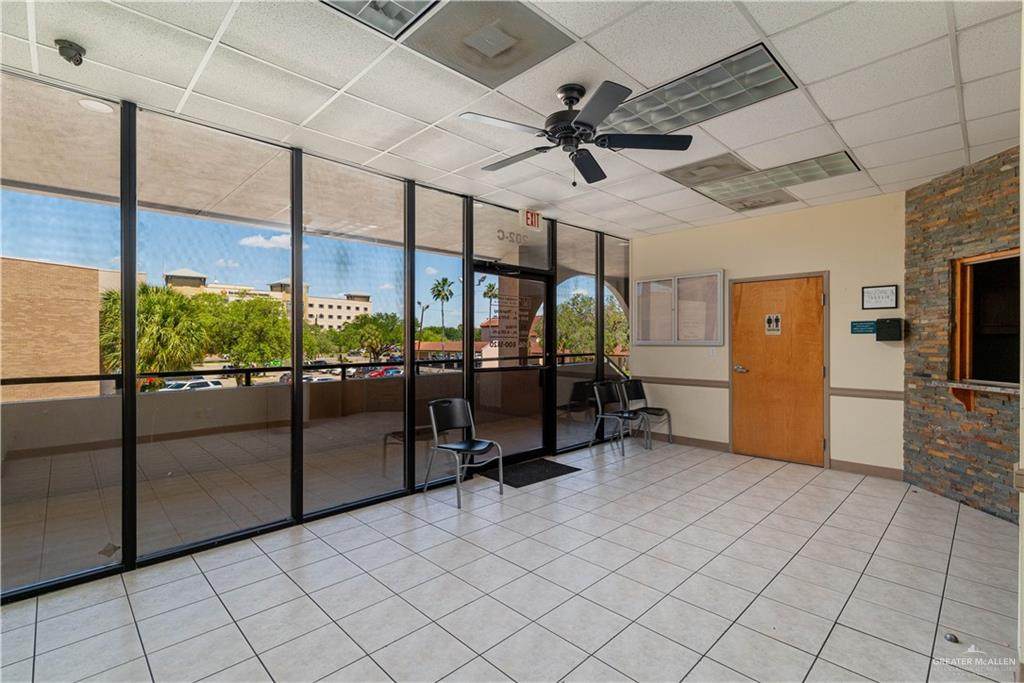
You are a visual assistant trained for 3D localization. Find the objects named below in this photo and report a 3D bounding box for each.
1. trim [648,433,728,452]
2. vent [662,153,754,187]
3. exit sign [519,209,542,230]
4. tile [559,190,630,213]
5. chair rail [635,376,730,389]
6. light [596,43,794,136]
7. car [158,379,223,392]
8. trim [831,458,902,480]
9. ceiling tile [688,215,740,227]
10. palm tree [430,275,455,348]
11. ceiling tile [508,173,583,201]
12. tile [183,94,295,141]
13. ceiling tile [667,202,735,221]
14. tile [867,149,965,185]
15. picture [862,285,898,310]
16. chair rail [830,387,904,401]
[{"bbox_3d":[2.176,1.279,5.816,1.150,0.102,0.015,0,0,45],"label":"trim"},{"bbox_3d":[1.669,-1.453,3.856,0.617,0.025,0.610,-1,1,-44],"label":"vent"},{"bbox_3d":[0.220,-1.350,5.066,0.310,0.195,0.055,-1,1,-44],"label":"exit sign"},{"bbox_3d":[0.825,-1.460,4.736,0.617,0.025,0.610,-1,1,-44],"label":"tile"},{"bbox_3d":[2.121,0.527,5.918,0.020,0.085,1.310,0,1,-44],"label":"chair rail"},{"bbox_3d":[0.981,-1.439,2.745,0.590,0.070,1.190,0,1,-44],"label":"light"},{"bbox_3d":[-27.178,4.111,38.008,1.950,1.760,4.900,0,1,27],"label":"car"},{"bbox_3d":[3.517,1.276,4.525,0.015,0.101,0.573,0,0,-44],"label":"trim"},{"bbox_3d":[2.426,-1.444,5.409,0.270,0.020,0.600,0,1,-44],"label":"ceiling tile"},{"bbox_3d":[-10.384,-2.416,68.000,3.300,14.443,3.300,0,0,0],"label":"palm tree"},{"bbox_3d":[0.366,-1.443,4.282,0.605,0.020,0.605,0,0,-44],"label":"ceiling tile"},{"bbox_3d":[-1.742,-1.443,2.949,0.606,0.020,0.335,0,0,-44],"label":"tile"},{"bbox_3d":[2.138,-1.465,5.151,0.617,0.025,0.610,-1,1,-44],"label":"ceiling tile"},{"bbox_3d":[3.404,-1.454,3.832,0.617,0.025,0.610,-1,1,-44],"label":"tile"},{"bbox_3d":[3.563,-0.425,4.417,0.020,0.225,0.275,0,1,-44],"label":"picture"},{"bbox_3d":[3.515,0.524,4.521,0.020,0.084,0.583,0,0,-44],"label":"chair rail"}]

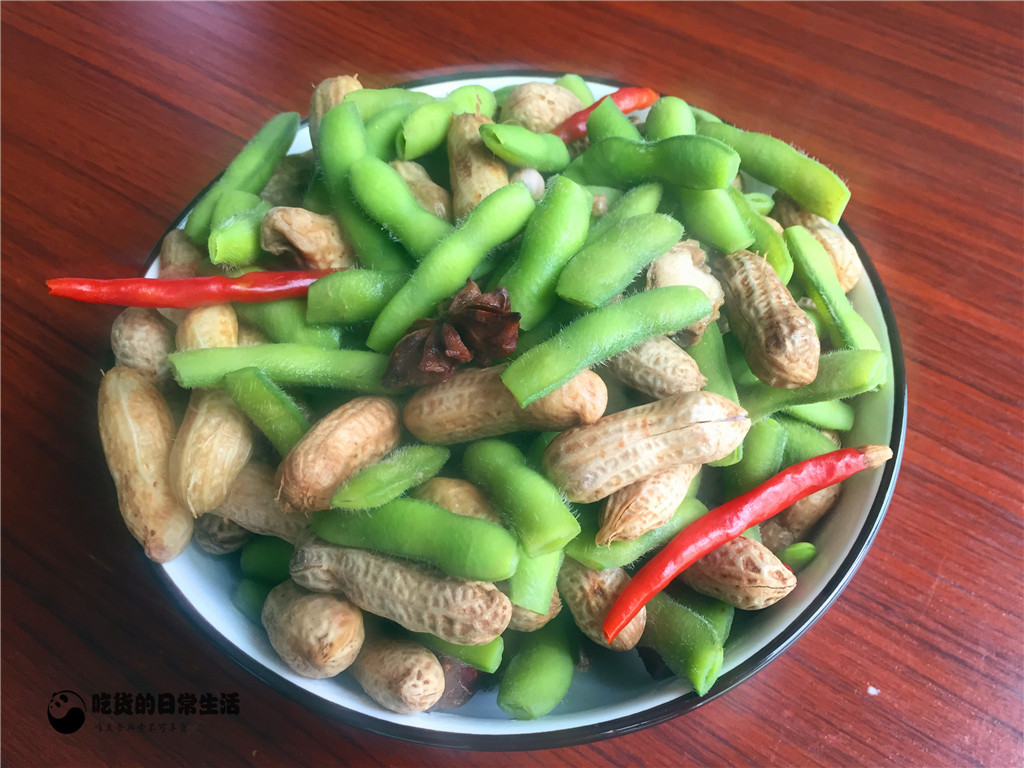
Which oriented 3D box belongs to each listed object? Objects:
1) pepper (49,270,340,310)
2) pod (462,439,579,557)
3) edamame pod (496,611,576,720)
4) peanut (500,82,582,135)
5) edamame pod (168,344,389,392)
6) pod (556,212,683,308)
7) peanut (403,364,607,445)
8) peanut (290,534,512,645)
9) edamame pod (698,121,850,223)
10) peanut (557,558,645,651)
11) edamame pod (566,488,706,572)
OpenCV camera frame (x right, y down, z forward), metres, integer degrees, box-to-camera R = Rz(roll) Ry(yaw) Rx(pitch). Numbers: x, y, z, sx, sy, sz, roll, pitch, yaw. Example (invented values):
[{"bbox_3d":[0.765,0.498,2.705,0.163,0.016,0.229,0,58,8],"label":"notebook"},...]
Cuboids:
[{"bbox_3d":[-0.072,-0.022,0.194,0.070,0.009,0.009,0,58,8],"label":"pepper"},{"bbox_3d":[0.001,0.021,0.166,0.013,0.011,0.027,-31,54,-17],"label":"pod"},{"bbox_3d":[0.009,0.053,0.178,0.014,0.011,0.031,22,58,13],"label":"edamame pod"},{"bbox_3d":[0.010,-0.071,0.232,0.026,0.016,0.016,34,64,17],"label":"peanut"},{"bbox_3d":[-0.047,-0.003,0.176,0.047,0.010,0.011,1,58,5],"label":"edamame pod"},{"bbox_3d":[0.024,-0.028,0.189,0.032,0.010,0.013,-30,63,-21],"label":"pod"},{"bbox_3d":[-0.001,0.004,0.175,0.042,0.016,0.016,-5,59,-2],"label":"peanut"},{"bbox_3d":[-0.023,0.041,0.175,0.047,0.016,0.016,9,60,11],"label":"peanut"},{"bbox_3d":[0.067,-0.057,0.225,0.049,0.011,0.012,37,66,23],"label":"edamame pod"},{"bbox_3d":[0.019,0.046,0.189,0.016,0.015,0.026,-27,74,-12],"label":"peanut"},{"bbox_3d":[0.026,0.030,0.176,0.030,0.010,0.013,-16,60,-8],"label":"edamame pod"}]

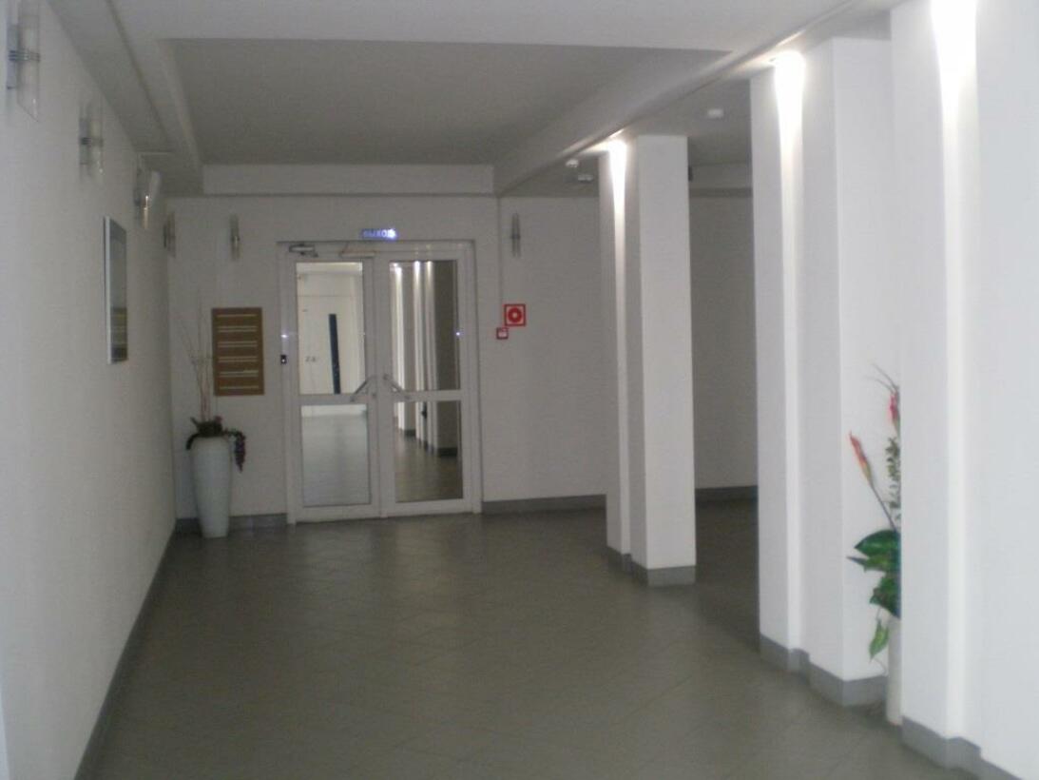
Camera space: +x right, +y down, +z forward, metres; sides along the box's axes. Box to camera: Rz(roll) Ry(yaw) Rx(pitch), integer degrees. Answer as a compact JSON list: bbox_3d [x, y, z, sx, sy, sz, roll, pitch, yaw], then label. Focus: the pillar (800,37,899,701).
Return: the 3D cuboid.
[{"bbox_3d":[1.425,-0.074,4.880,0.316,2.749,0.343,-2,3,-13],"label":"pillar"}]

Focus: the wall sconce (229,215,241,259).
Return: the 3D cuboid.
[{"bbox_3d":[-2.362,-1.264,9.473,0.103,0.360,0.105,-2,3,-13],"label":"wall sconce"}]

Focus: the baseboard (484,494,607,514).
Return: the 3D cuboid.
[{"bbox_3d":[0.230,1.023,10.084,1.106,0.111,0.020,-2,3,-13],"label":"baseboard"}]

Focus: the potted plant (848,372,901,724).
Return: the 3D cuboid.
[{"bbox_3d":[1.536,0.611,4.560,0.403,1.406,0.379,-2,3,-13],"label":"potted plant"}]

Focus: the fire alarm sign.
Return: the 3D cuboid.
[{"bbox_3d":[-0.028,-0.648,9.978,0.183,0.190,0.015,-2,3,-13],"label":"fire alarm sign"}]

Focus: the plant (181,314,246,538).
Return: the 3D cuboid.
[{"bbox_3d":[-2.475,0.288,9.242,0.458,1.809,0.411,-2,3,-13],"label":"plant"}]

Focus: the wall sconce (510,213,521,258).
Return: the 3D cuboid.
[{"bbox_3d":[-0.033,-1.347,9.876,0.095,0.381,0.105,-2,3,-13],"label":"wall sconce"}]

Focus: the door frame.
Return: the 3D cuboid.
[{"bbox_3d":[-1.172,-0.068,9.758,1.669,2.397,0.120,-2,3,-13],"label":"door frame"}]

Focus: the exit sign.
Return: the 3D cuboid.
[{"bbox_3d":[-1.197,-1.332,9.704,0.316,0.109,0.030,-2,3,-13],"label":"exit sign"}]

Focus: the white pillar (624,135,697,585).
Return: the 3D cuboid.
[{"bbox_3d":[0.871,-0.174,7.172,0.318,2.752,0.348,-2,3,-13],"label":"white pillar"}]

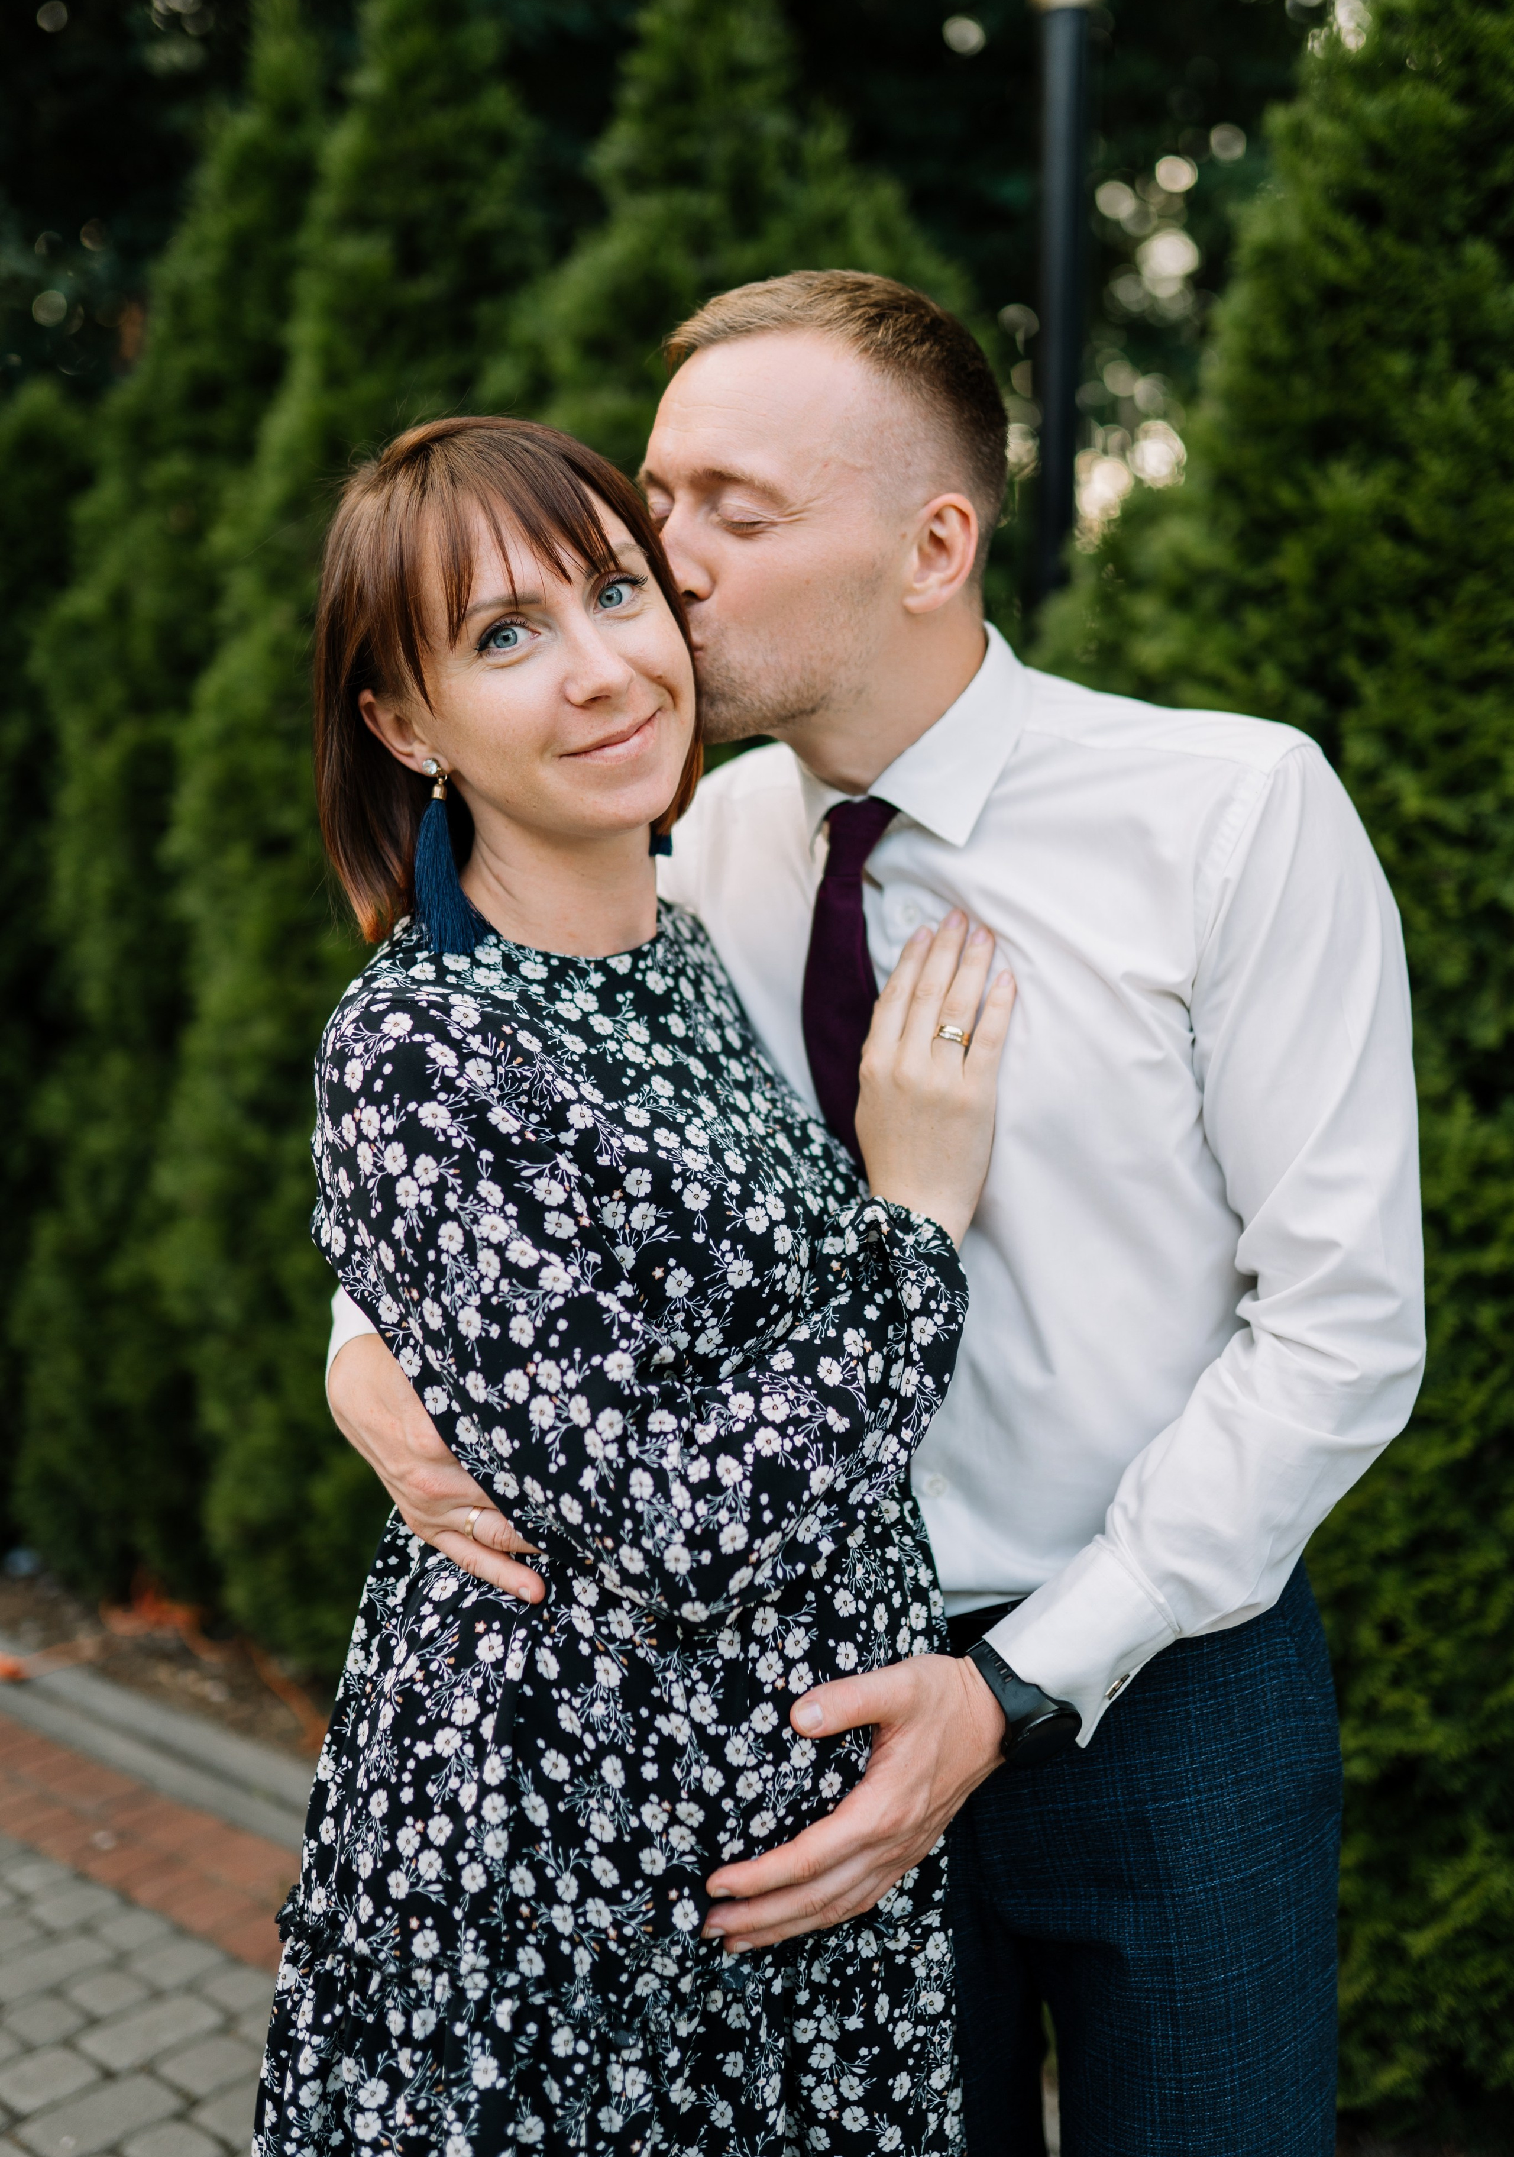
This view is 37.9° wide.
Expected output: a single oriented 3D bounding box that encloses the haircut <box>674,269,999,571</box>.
[{"bbox_3d":[0.042,-0.354,1.205,0.200,0.170,0.165,-11,20,-39],"label":"haircut"}]

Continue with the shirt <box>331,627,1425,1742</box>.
[{"bbox_3d":[0.055,0.045,1.225,0.600,0.590,0.360,3,6,30],"label":"shirt"}]

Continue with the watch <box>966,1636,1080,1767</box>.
[{"bbox_3d":[0.138,0.324,1.140,0.046,0.056,0.066,-34,-27,3],"label":"watch"}]

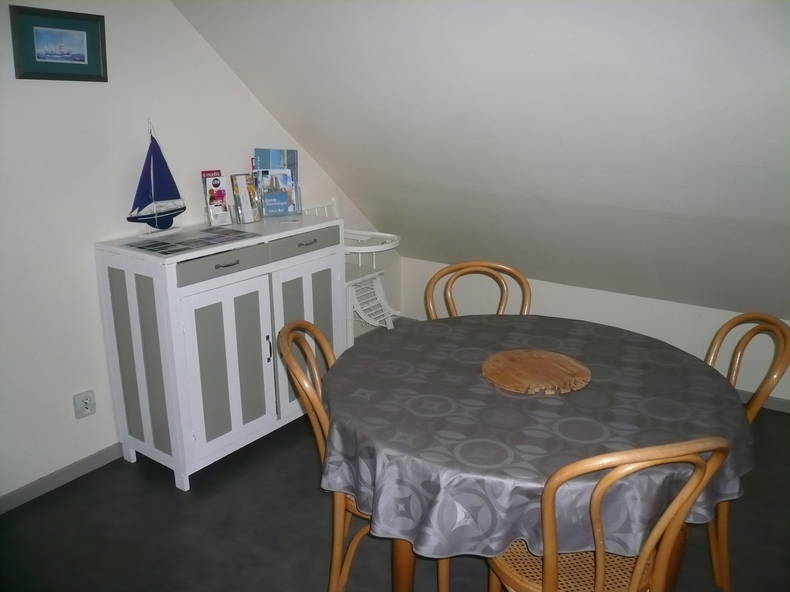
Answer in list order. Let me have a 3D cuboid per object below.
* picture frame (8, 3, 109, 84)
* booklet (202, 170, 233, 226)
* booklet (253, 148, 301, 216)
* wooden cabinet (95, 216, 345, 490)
[{"bbox_3d":[-1.136,-0.848,2.171,0.022,0.223,0.324,18,24,30],"label":"picture frame"},{"bbox_3d":[-0.791,-0.428,2.804,0.095,0.234,0.035,-15,9,-41],"label":"booklet"},{"bbox_3d":[-0.555,-0.538,3.048,0.197,0.308,0.050,-6,7,-22],"label":"booklet"},{"bbox_3d":[-0.680,0.166,2.800,0.401,0.912,0.970,12,20,33],"label":"wooden cabinet"}]

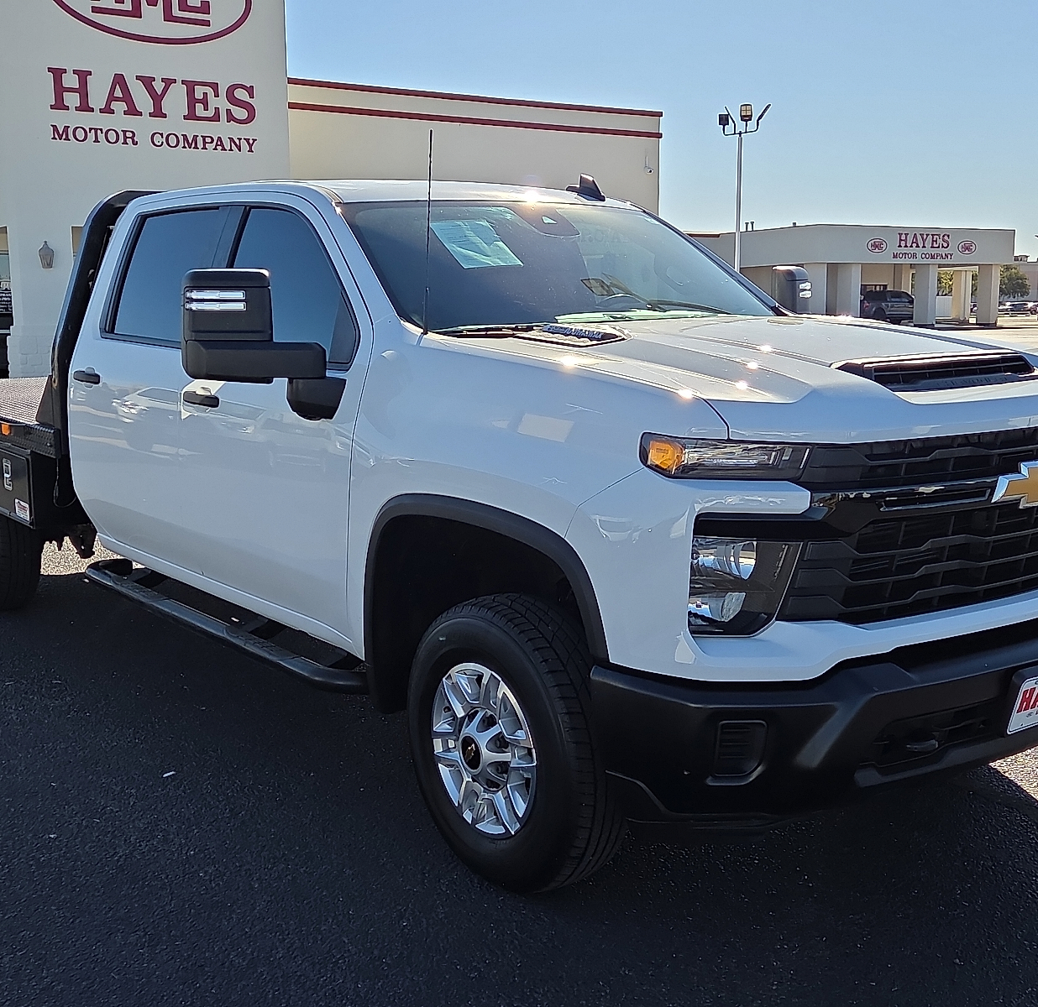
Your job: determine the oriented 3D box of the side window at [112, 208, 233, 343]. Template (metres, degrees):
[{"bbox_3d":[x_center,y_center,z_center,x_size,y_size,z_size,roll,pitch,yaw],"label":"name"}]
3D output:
[{"bbox_3d":[-1.296,-0.836,5.051,0.060,0.480,0.800,11,1,-40],"label":"side window"}]

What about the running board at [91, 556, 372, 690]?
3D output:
[{"bbox_3d":[-1.107,0.399,4.902,0.200,0.110,2.070,-8,13,-38],"label":"running board"}]

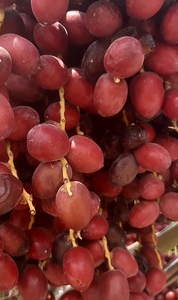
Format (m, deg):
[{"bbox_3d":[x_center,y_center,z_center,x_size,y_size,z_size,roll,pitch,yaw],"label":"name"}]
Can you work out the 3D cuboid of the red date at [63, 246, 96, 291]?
[{"bbox_3d":[-0.009,0.112,0.285,0.029,0.043,0.029,-2,-22,-3],"label":"red date"}]

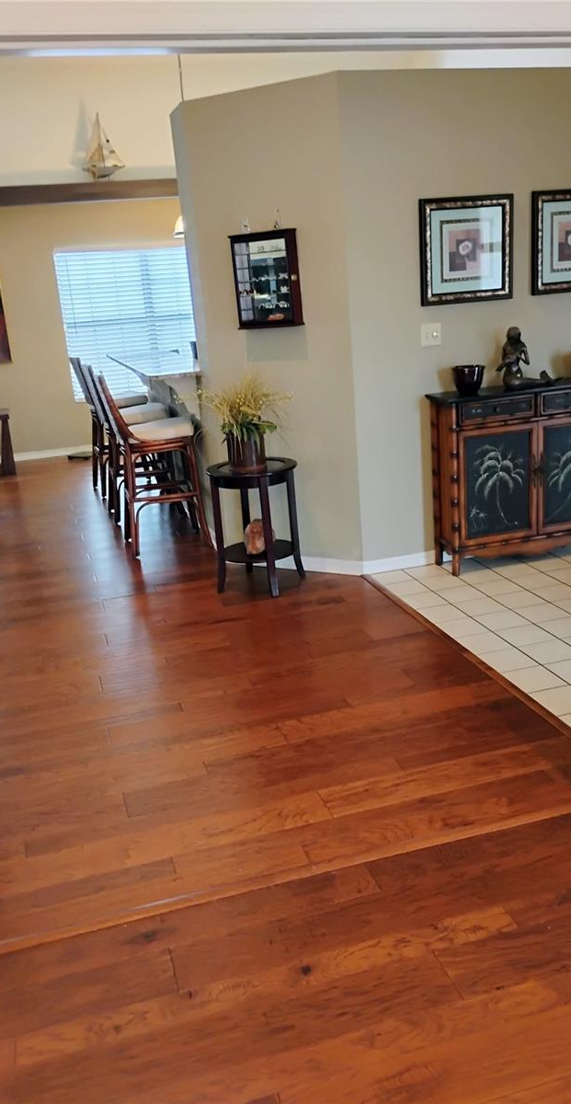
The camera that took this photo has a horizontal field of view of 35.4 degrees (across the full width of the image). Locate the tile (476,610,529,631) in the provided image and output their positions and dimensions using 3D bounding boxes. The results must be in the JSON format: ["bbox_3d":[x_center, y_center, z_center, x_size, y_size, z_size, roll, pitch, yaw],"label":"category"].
[{"bbox_3d":[0.982,0.311,4.061,0.201,0.010,0.202,-9,17,-13],"label":"tile"}]

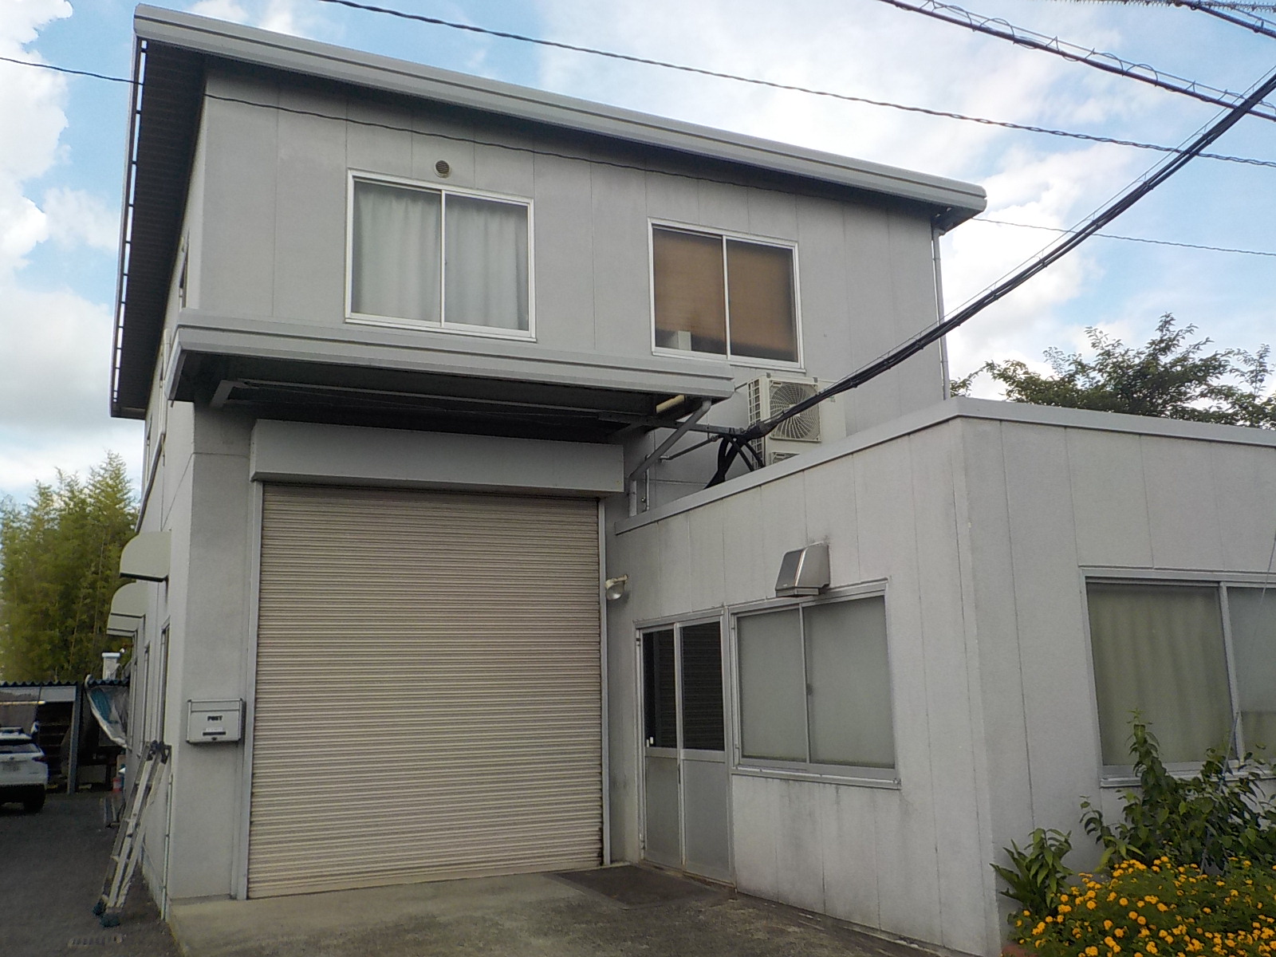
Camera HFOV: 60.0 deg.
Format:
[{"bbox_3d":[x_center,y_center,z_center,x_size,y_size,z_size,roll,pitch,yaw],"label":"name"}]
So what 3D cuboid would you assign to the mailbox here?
[{"bbox_3d":[-3.368,1.928,8.789,0.400,0.320,0.130,3,-12,-24],"label":"mailbox"}]

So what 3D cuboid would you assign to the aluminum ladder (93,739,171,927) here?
[{"bbox_3d":[-4.010,2.792,8.816,0.180,1.380,0.520,17,-17,-20],"label":"aluminum ladder"}]

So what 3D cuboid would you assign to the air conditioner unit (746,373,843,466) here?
[{"bbox_3d":[1.600,-0.293,11.179,0.930,1.370,0.330,3,-12,-24],"label":"air conditioner unit"}]

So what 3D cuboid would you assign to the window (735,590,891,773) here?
[{"bbox_3d":[1.143,1.417,7.573,0.100,1.150,1.950,3,-12,-24],"label":"window"}]

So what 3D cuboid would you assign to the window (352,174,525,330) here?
[{"bbox_3d":[-1.819,-2.070,10.369,1.770,1.440,0.100,3,-12,-24],"label":"window"}]

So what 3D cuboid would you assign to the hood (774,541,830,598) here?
[{"bbox_3d":[1.101,0.624,7.413,0.270,0.350,0.270,3,-12,-24],"label":"hood"}]

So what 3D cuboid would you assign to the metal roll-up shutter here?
[{"bbox_3d":[-1.735,1.760,9.636,3.030,3.320,0.100,3,-12,-24],"label":"metal roll-up shutter"}]

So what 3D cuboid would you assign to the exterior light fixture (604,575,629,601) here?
[{"bbox_3d":[-0.190,1.013,10.226,0.200,0.220,0.180,3,-12,-24],"label":"exterior light fixture"}]

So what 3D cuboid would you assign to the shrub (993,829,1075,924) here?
[{"bbox_3d":[1.982,2.006,5.530,0.340,0.480,0.340,3,-12,-24],"label":"shrub"}]

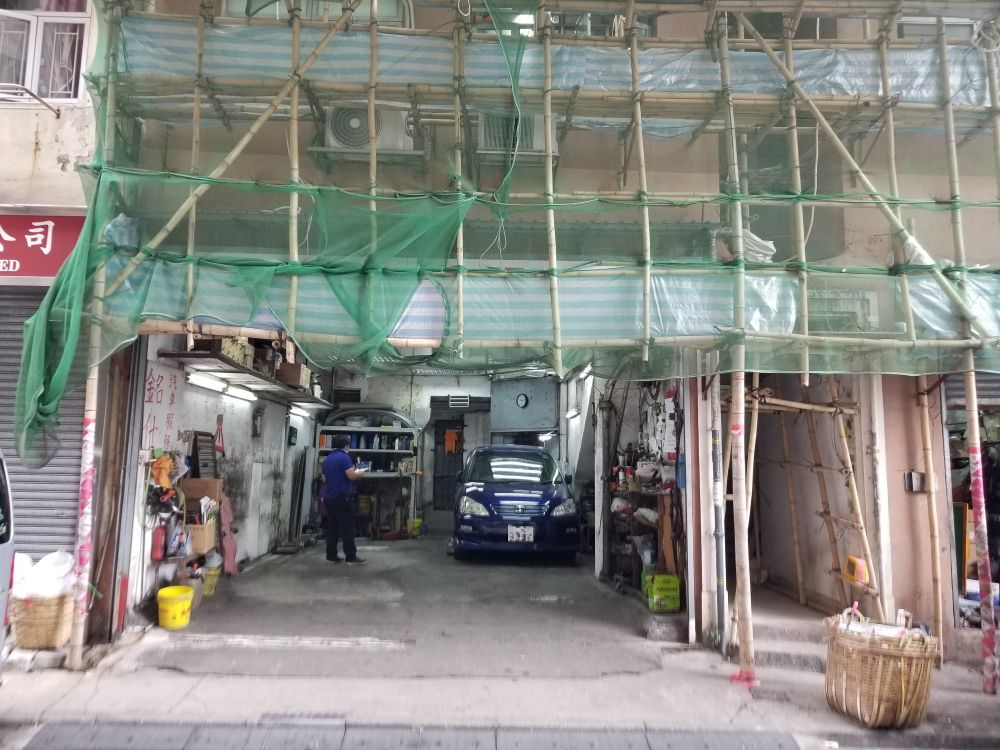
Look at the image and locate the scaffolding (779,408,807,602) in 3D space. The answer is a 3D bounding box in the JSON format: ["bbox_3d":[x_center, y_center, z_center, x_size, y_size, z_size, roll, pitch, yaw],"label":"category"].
[{"bbox_3d":[2.607,1.184,6.704,0.060,1.670,0.060,-4,-7,-4],"label":"scaffolding"}]

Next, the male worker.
[{"bbox_3d":[-2.104,1.647,10.207,0.500,1.710,0.520,7,-9,-41],"label":"male worker"}]

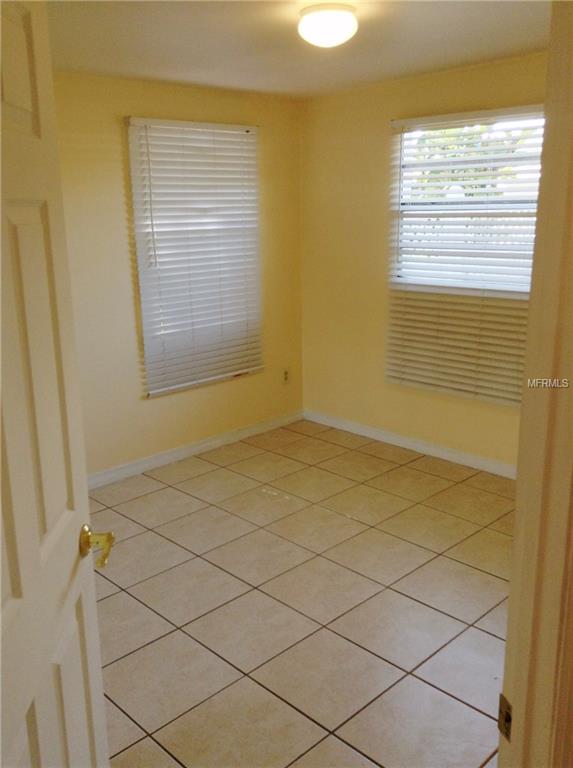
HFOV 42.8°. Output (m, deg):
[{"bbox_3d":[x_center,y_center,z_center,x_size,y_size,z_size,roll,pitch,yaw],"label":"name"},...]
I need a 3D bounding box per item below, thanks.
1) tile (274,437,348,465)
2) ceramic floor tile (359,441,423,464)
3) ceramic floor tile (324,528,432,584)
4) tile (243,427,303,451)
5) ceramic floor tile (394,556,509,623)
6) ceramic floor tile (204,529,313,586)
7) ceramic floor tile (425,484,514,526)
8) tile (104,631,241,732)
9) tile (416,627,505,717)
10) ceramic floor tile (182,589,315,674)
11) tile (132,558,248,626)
[{"bbox_3d":[0.167,0.446,4.848,0.402,0.010,0.402,-15,21,-42],"label":"tile"},{"bbox_3d":[0.669,0.464,4.841,0.233,0.010,0.407,-15,21,-42],"label":"ceramic floor tile"},{"bbox_3d":[0.443,0.816,3.455,0.402,0.010,0.402,-15,21,-42],"label":"ceramic floor tile"},{"bbox_3d":[-0.083,0.384,5.093,0.402,0.010,0.300,-15,21,-42],"label":"tile"},{"bbox_3d":[0.729,0.890,3.182,0.403,0.010,0.403,-15,21,-42],"label":"ceramic floor tile"},{"bbox_3d":[-0.132,0.827,3.471,0.403,0.010,0.403,-15,21,-42],"label":"ceramic floor tile"},{"bbox_3d":[1.023,0.659,4.004,0.402,0.010,0.402,-15,21,-42],"label":"ceramic floor tile"},{"bbox_3d":[-0.439,1.075,2.679,0.407,0.010,0.407,-15,21,-42],"label":"tile"},{"bbox_3d":[0.741,1.055,2.663,0.407,0.010,0.407,-15,21,-42],"label":"tile"},{"bbox_3d":[-0.140,0.992,2.961,0.407,0.010,0.407,-15,21,-42],"label":"ceramic floor tile"},{"bbox_3d":[-0.428,0.919,3.251,0.407,0.010,0.407,-15,21,-42],"label":"tile"}]

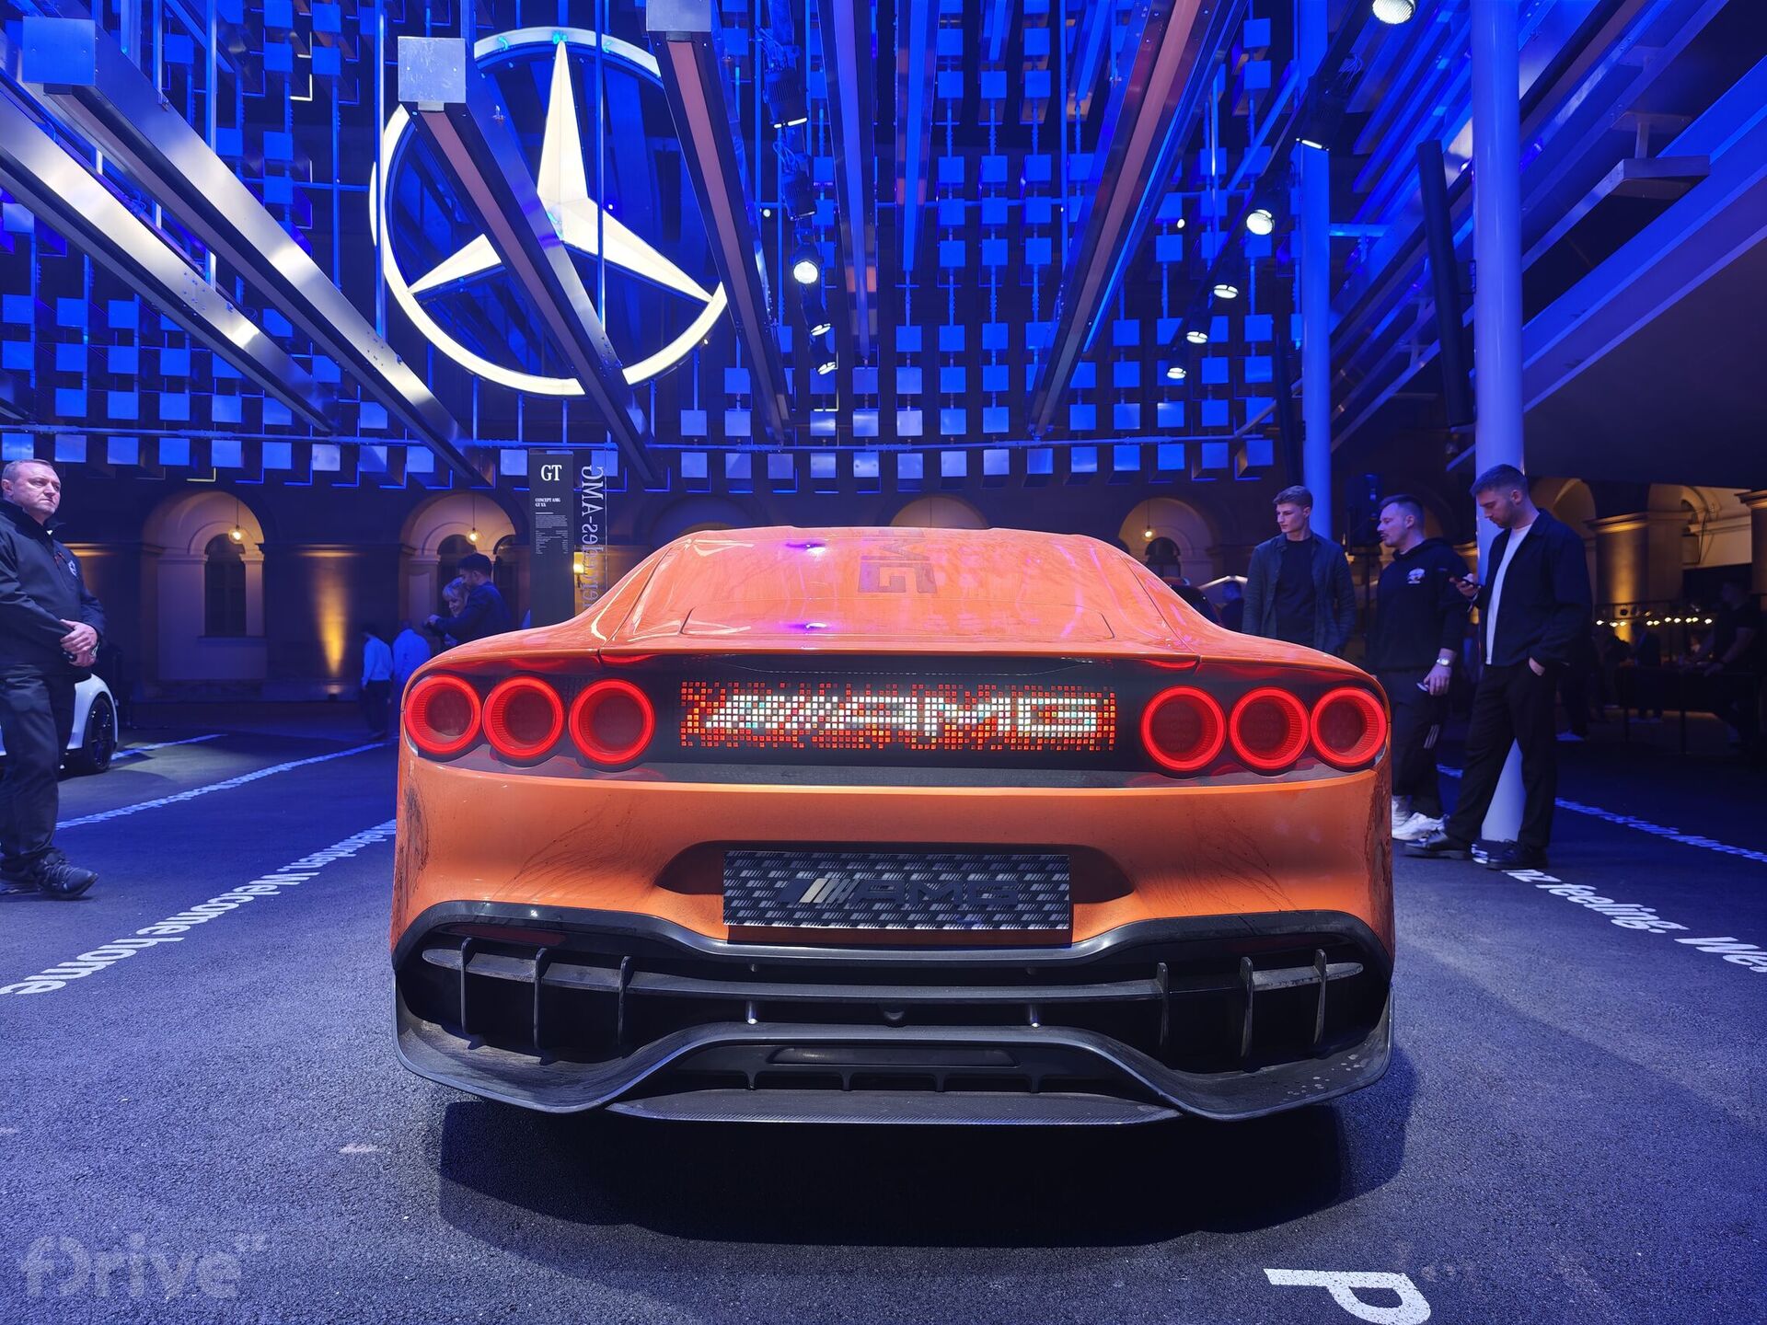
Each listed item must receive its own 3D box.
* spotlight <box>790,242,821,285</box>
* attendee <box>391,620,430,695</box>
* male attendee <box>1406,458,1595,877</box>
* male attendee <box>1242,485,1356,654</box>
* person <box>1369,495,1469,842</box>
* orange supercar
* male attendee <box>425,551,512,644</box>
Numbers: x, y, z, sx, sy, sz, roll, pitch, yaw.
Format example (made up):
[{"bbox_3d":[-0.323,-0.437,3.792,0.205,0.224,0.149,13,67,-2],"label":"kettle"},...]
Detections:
[{"bbox_3d":[-0.630,-3.220,9.500,0.260,0.270,0.360,-2,41,-2],"label":"spotlight"},{"bbox_3d":[-6.550,0.300,16.300,0.500,1.700,0.360,0,1,-24],"label":"attendee"},{"bbox_3d":[2.740,-0.010,5.220,0.660,1.750,0.540,0,1,-26],"label":"male attendee"},{"bbox_3d":[2.160,-0.040,6.100,0.570,1.760,0.370,1,1,24],"label":"male attendee"},{"bbox_3d":[2.700,0.000,5.900,0.400,1.720,0.500,-1,2,-34],"label":"person"},{"bbox_3d":[0.080,0.240,4.600,1.970,1.340,5.150,0,1,1],"label":"orange supercar"},{"bbox_3d":[-3.640,-0.110,10.300,0.680,1.710,0.520,1,1,18],"label":"male attendee"}]

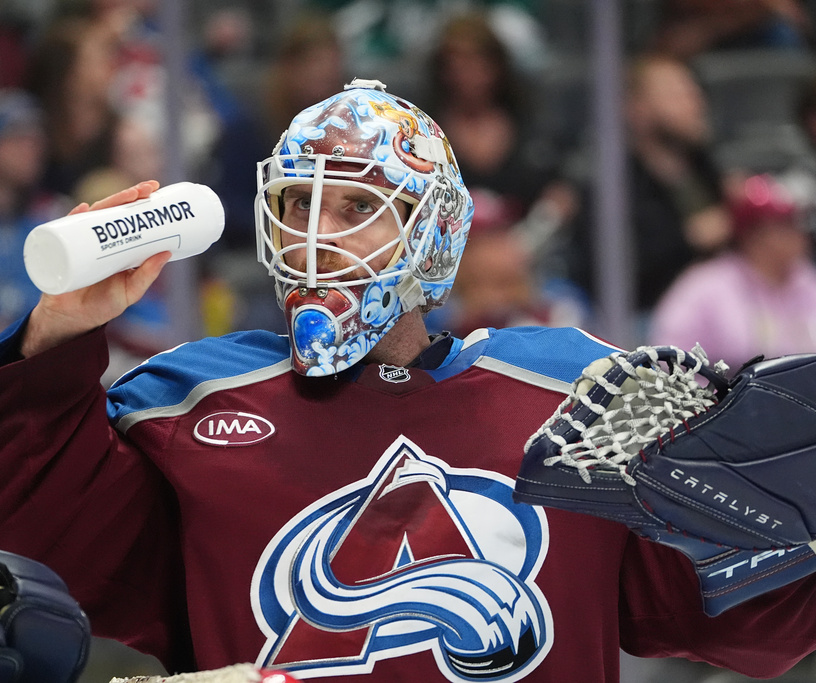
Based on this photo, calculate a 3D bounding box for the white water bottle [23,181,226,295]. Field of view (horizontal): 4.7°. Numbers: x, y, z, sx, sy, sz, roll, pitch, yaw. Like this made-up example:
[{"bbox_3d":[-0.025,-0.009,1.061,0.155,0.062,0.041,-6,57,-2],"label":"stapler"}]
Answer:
[{"bbox_3d":[-0.285,-0.106,10.330,0.220,0.077,0.077,-15,8,-36],"label":"white water bottle"}]

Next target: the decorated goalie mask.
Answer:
[{"bbox_3d":[-0.041,-0.118,10.500,0.220,0.305,0.280,3,0,25],"label":"decorated goalie mask"}]

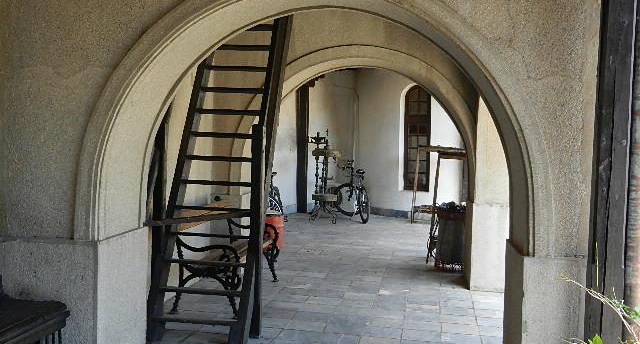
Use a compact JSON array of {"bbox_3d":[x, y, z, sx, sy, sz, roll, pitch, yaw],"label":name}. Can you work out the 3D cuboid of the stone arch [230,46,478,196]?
[{"bbox_3d":[0.414,-0.502,7.466,2.625,1.565,0.658,1,3,9],"label":"stone arch"}]

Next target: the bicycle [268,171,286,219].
[{"bbox_3d":[-0.904,0.395,12.047,0.550,1.020,1.680,-1,3,-29],"label":"bicycle"}]

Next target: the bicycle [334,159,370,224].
[{"bbox_3d":[0.653,0.359,12.863,0.500,1.060,1.680,0,3,-12],"label":"bicycle"}]

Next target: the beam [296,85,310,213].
[{"bbox_3d":[-0.309,-0.538,14.055,0.180,2.712,0.140,-1,3,-36],"label":"beam"}]

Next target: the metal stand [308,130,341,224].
[{"bbox_3d":[0.089,0.062,12.837,0.560,1.640,0.520,1,3,9],"label":"metal stand"}]

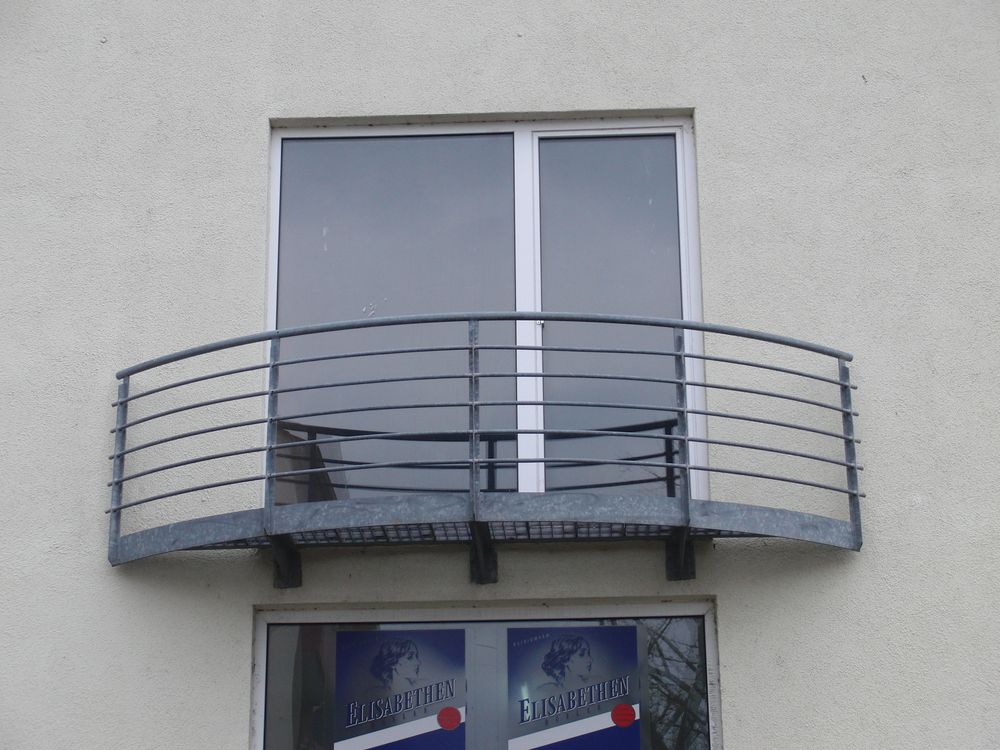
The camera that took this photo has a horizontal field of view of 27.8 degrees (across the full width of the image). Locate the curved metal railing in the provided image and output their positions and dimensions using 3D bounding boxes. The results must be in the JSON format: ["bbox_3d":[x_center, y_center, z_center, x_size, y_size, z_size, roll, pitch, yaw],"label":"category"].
[{"bbox_3d":[-0.109,0.311,9.767,3.822,1.011,0.891,-1,-16,2],"label":"curved metal railing"}]

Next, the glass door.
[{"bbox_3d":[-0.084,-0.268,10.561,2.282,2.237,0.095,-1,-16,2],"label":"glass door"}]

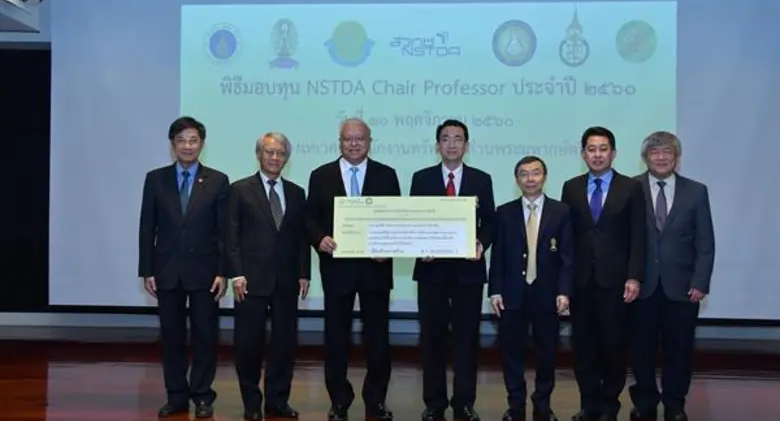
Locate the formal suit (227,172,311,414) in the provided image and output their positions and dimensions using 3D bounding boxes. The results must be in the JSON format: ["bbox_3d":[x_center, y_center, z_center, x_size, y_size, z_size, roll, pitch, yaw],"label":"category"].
[{"bbox_3d":[-0.702,0.474,4.880,0.480,1.400,0.300,1,0,-16],"label":"formal suit"}]

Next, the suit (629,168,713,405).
[{"bbox_3d":[1.607,0.470,4.900,0.530,1.390,0.300,1,0,19],"label":"suit"}]

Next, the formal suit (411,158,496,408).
[{"bbox_3d":[0.364,0.441,4.840,0.500,1.430,0.360,1,0,5],"label":"formal suit"}]

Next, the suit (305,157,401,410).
[{"bbox_3d":[-0.216,0.420,4.860,0.540,1.450,0.370,1,0,-2],"label":"suit"}]

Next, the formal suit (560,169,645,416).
[{"bbox_3d":[1.213,0.468,4.820,0.480,1.410,0.300,1,0,21],"label":"formal suit"}]

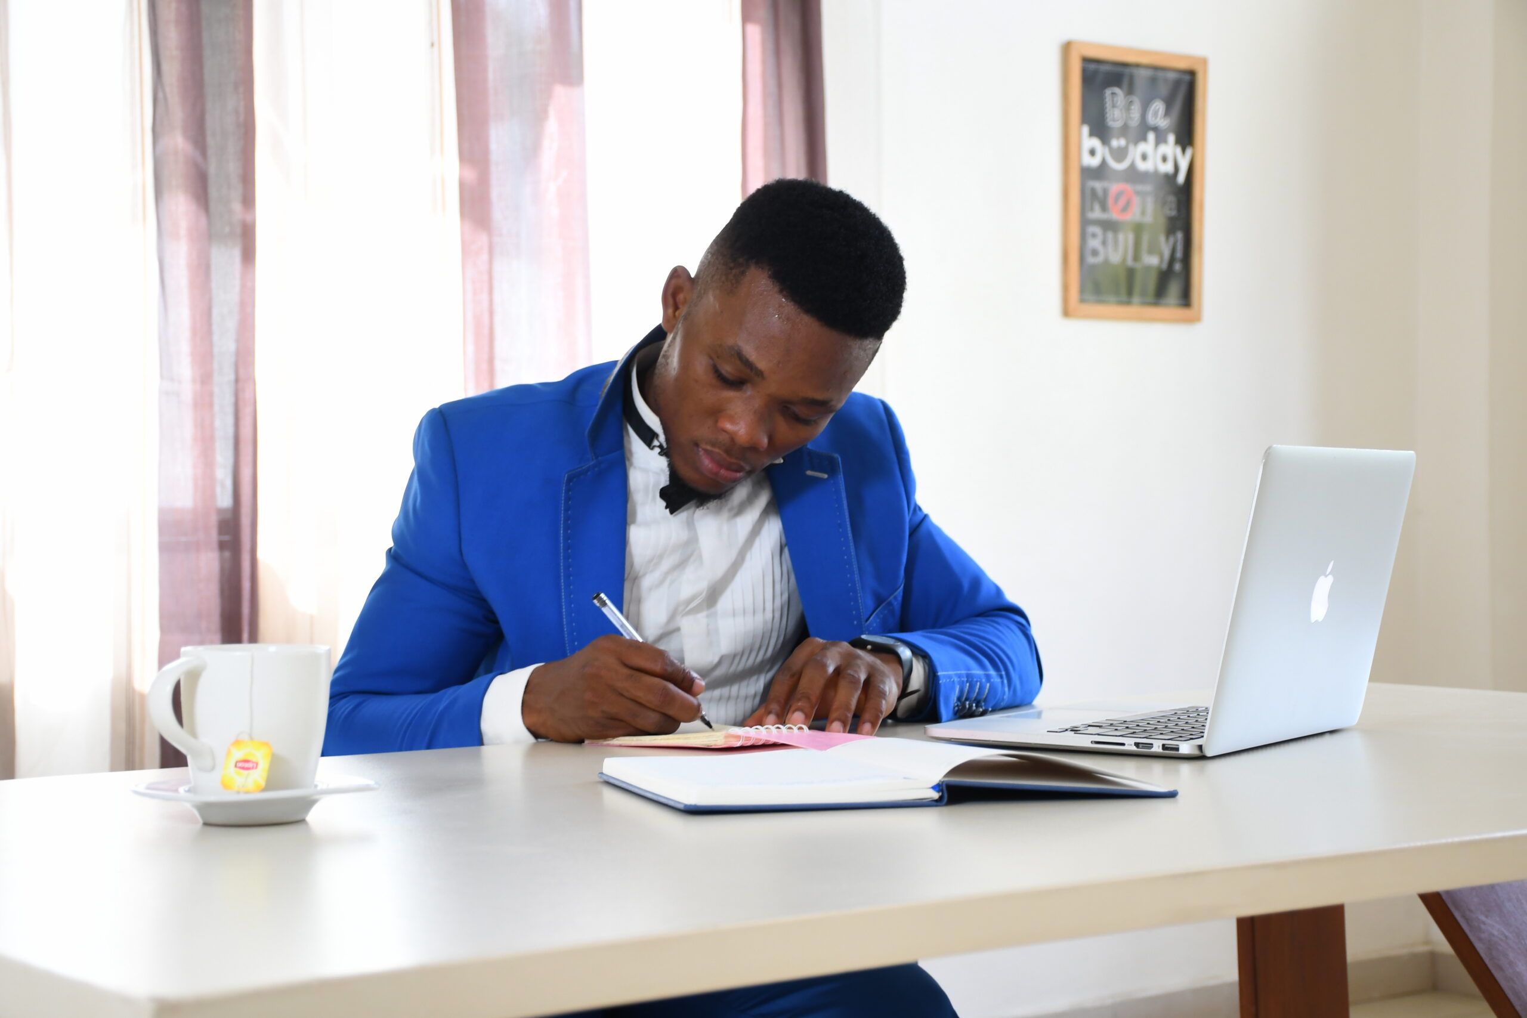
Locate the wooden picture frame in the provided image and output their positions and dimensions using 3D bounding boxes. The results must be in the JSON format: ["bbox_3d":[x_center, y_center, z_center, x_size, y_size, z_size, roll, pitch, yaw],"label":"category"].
[{"bbox_3d":[0.598,-0.523,3.907,0.287,0.434,0.022,-1,1,-32],"label":"wooden picture frame"}]

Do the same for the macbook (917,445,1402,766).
[{"bbox_3d":[0.310,0.065,1.812,0.261,0.221,0.316,0,1,33],"label":"macbook"}]

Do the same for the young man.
[{"bbox_3d":[-0.069,0.324,1.977,0.620,1.189,0.760,-1,1,-20],"label":"young man"}]

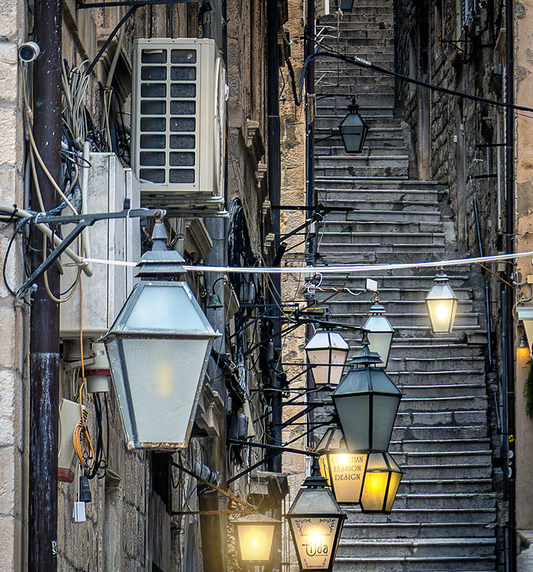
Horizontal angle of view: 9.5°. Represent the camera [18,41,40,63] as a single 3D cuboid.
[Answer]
[{"bbox_3d":[-0.750,-0.743,10.200,0.062,0.062,0.140,0,10,3],"label":"camera"}]

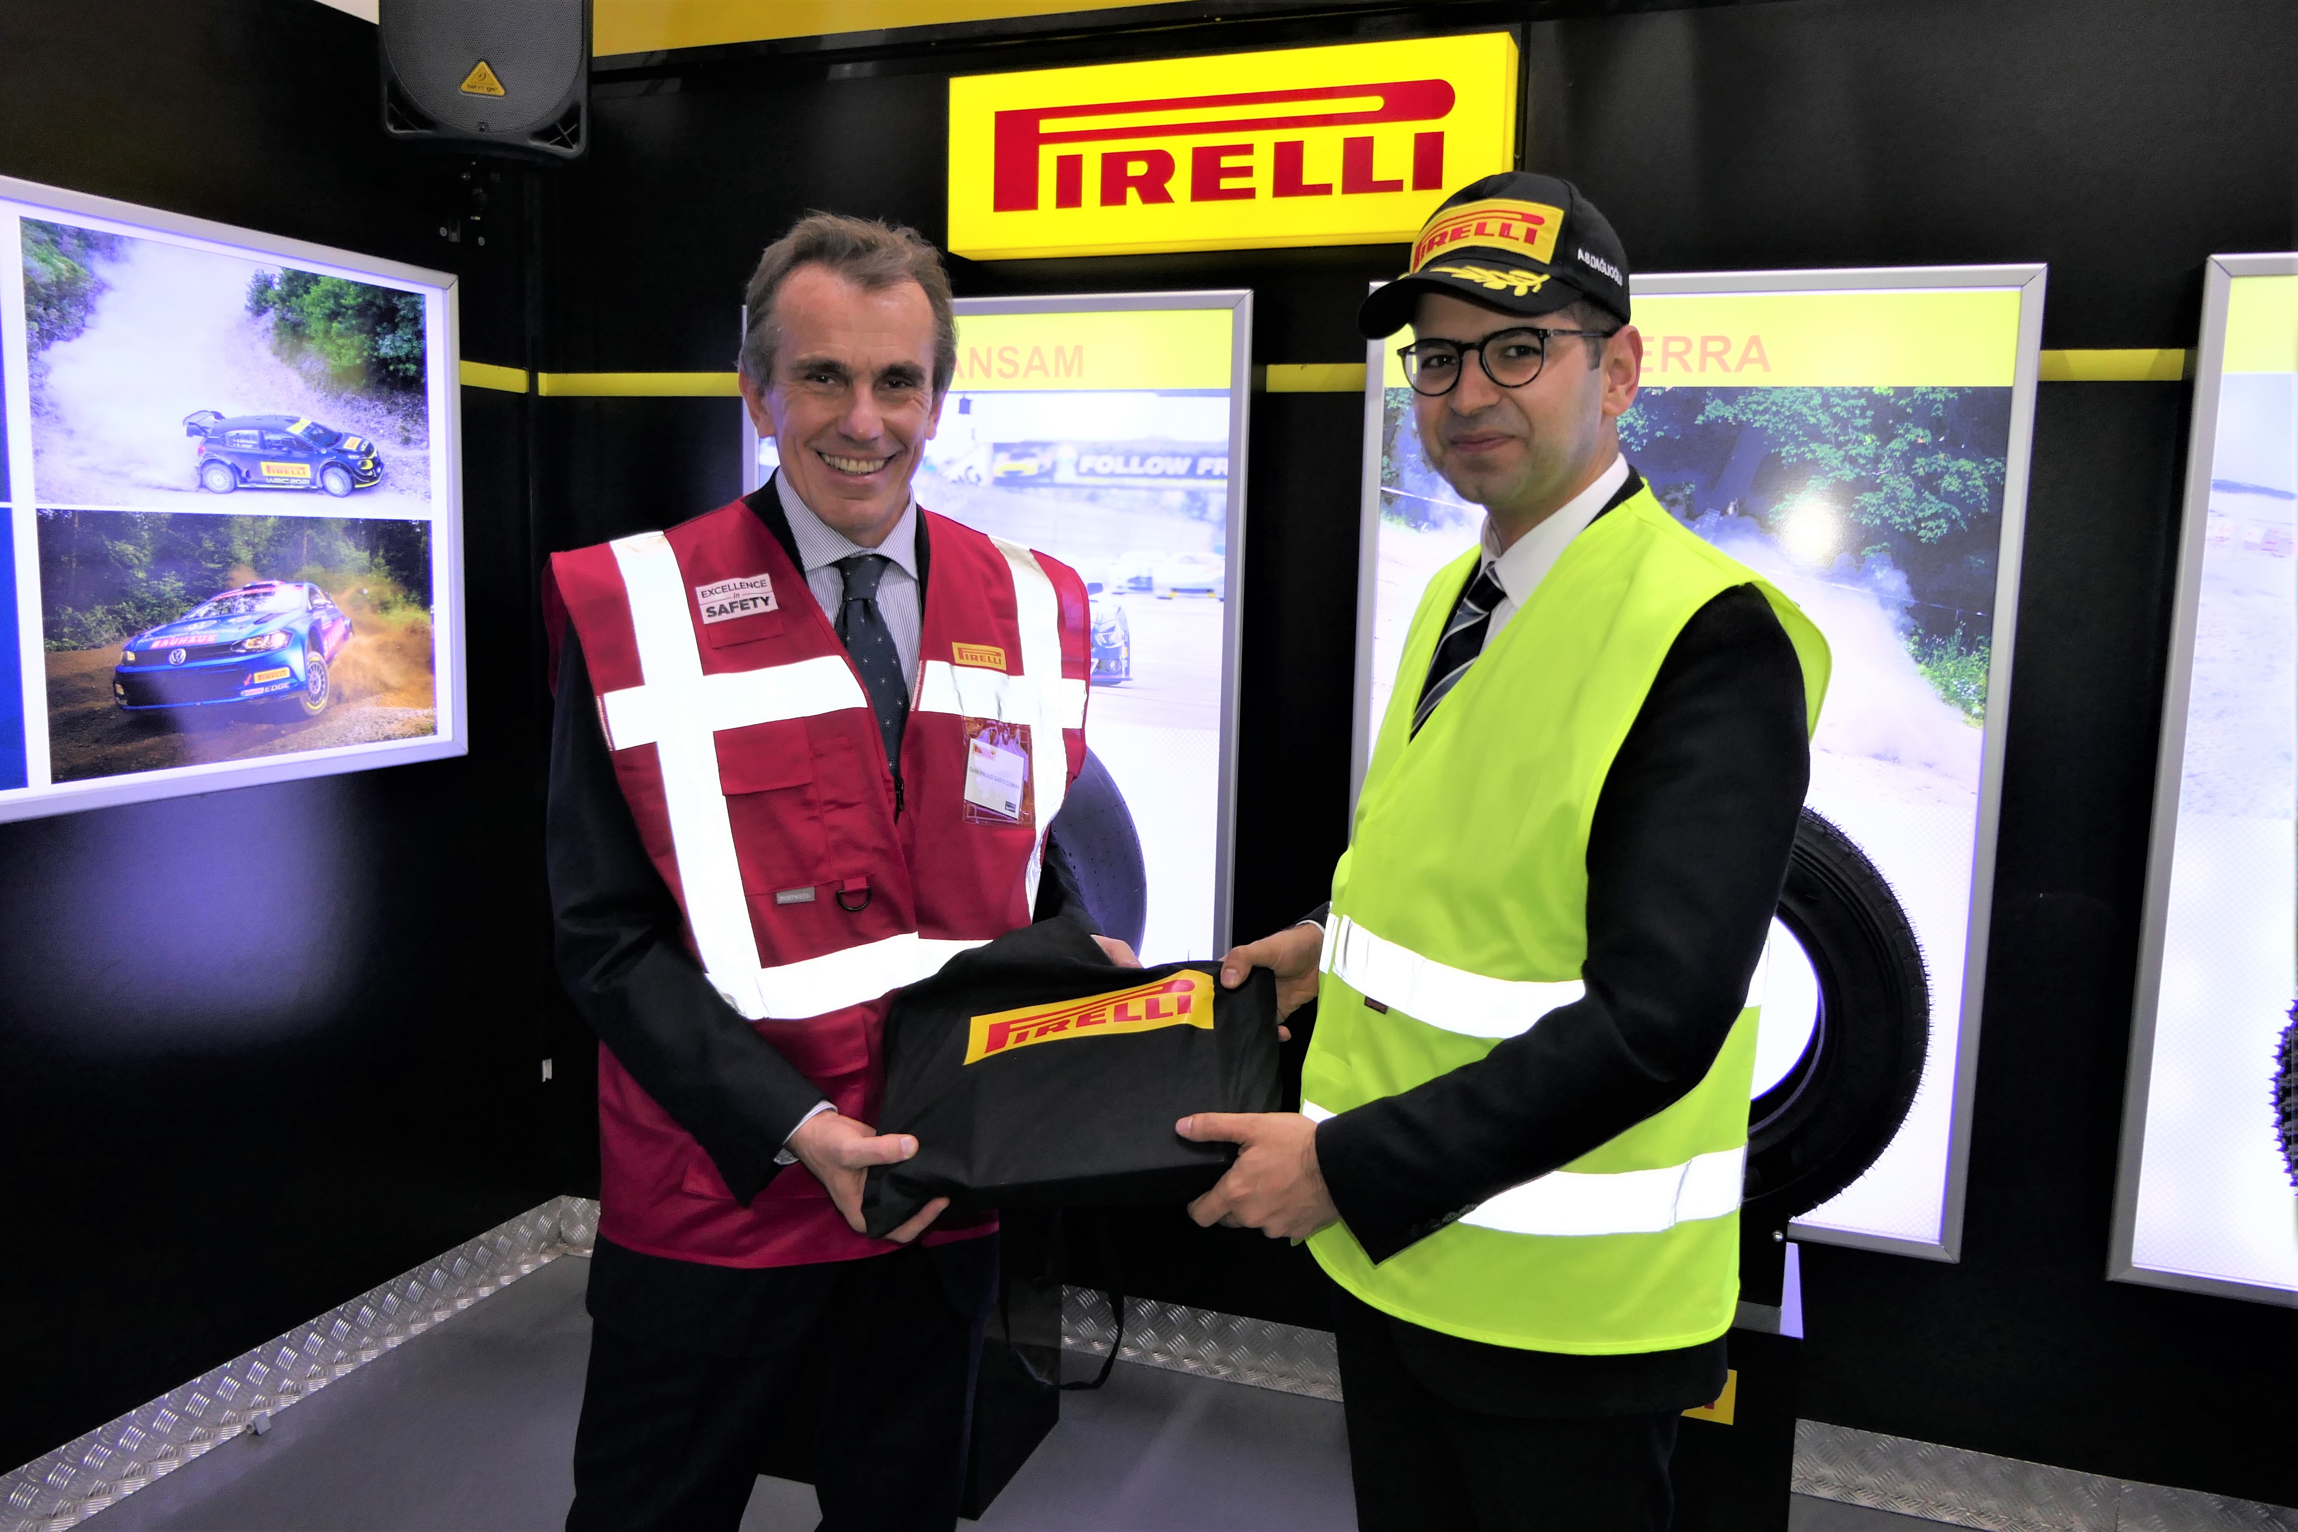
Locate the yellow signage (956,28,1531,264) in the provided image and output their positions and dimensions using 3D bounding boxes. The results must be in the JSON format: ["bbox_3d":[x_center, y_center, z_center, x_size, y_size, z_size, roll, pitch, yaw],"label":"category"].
[{"bbox_3d":[0.119,-1.039,2.610,0.966,0.290,0.090,4,7,18],"label":"yellow signage"}]

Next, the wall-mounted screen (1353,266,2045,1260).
[{"bbox_3d":[0.800,-0.005,2.407,0.952,1.468,0.065,3,8,17],"label":"wall-mounted screen"}]

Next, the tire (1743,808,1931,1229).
[{"bbox_3d":[0.745,0.336,2.172,0.645,0.645,0.210,4,7,18],"label":"tire"}]

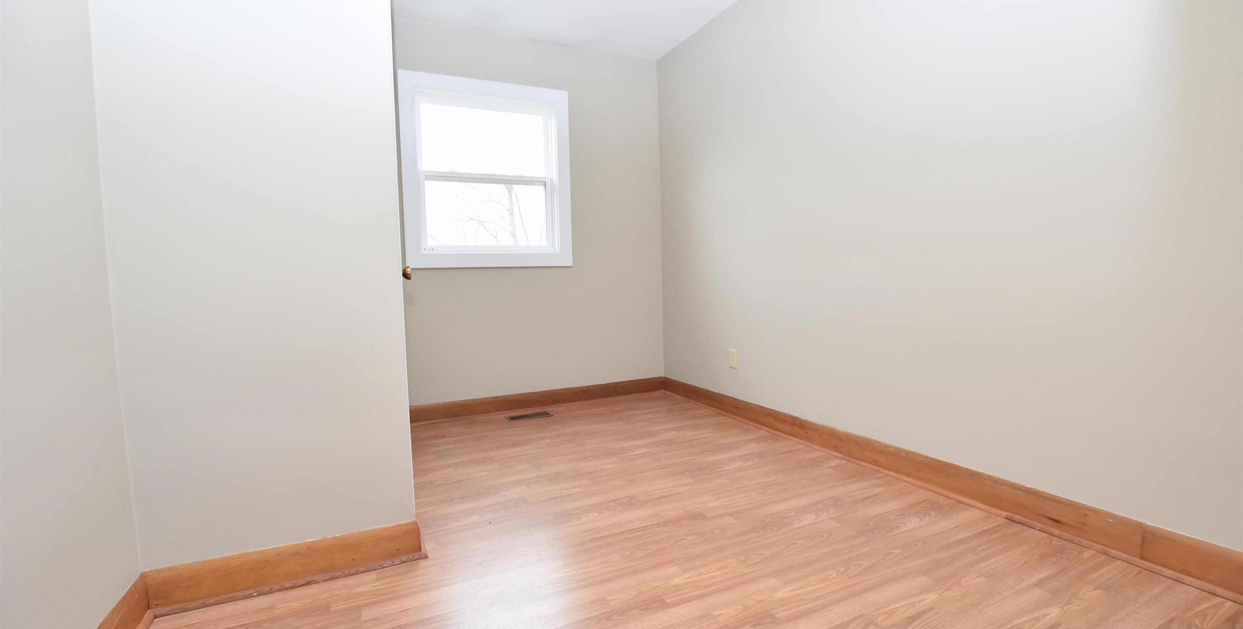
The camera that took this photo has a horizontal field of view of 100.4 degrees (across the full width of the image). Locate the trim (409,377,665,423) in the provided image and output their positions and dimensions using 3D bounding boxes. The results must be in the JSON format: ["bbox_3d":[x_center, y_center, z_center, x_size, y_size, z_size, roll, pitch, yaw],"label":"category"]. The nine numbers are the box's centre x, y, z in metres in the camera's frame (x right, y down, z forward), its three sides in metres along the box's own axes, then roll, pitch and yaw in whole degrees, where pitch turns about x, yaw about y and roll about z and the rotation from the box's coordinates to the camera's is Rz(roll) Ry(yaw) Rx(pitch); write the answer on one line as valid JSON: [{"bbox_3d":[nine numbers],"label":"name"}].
[{"bbox_3d":[-0.521,0.585,3.579,1.864,0.114,0.022,-3,4,-25],"label":"trim"}]

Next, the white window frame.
[{"bbox_3d":[-0.853,-0.899,3.378,1.068,1.182,0.091,-3,4,-25],"label":"white window frame"}]

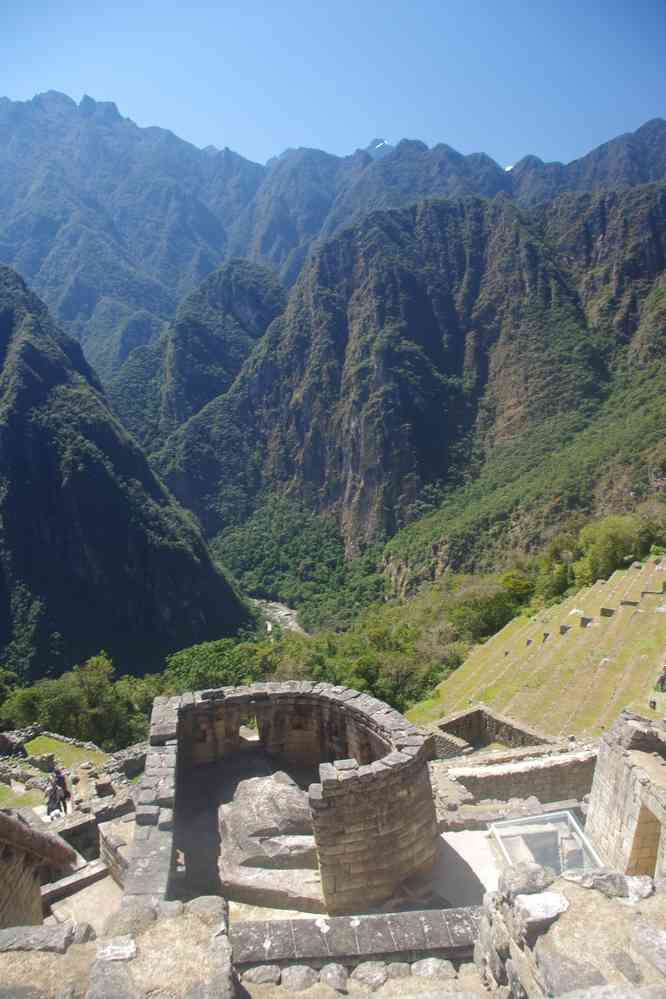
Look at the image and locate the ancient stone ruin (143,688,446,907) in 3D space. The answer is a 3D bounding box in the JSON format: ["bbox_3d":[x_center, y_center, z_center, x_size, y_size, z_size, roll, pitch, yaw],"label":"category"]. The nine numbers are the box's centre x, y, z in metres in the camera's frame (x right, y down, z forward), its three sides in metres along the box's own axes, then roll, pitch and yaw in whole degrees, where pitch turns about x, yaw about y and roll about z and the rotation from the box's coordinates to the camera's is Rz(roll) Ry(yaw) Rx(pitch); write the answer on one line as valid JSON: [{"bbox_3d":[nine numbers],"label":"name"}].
[{"bbox_3d":[-1.068,7.557,19.335,7.183,3.300,6.843,-2,10,-10],"label":"ancient stone ruin"}]

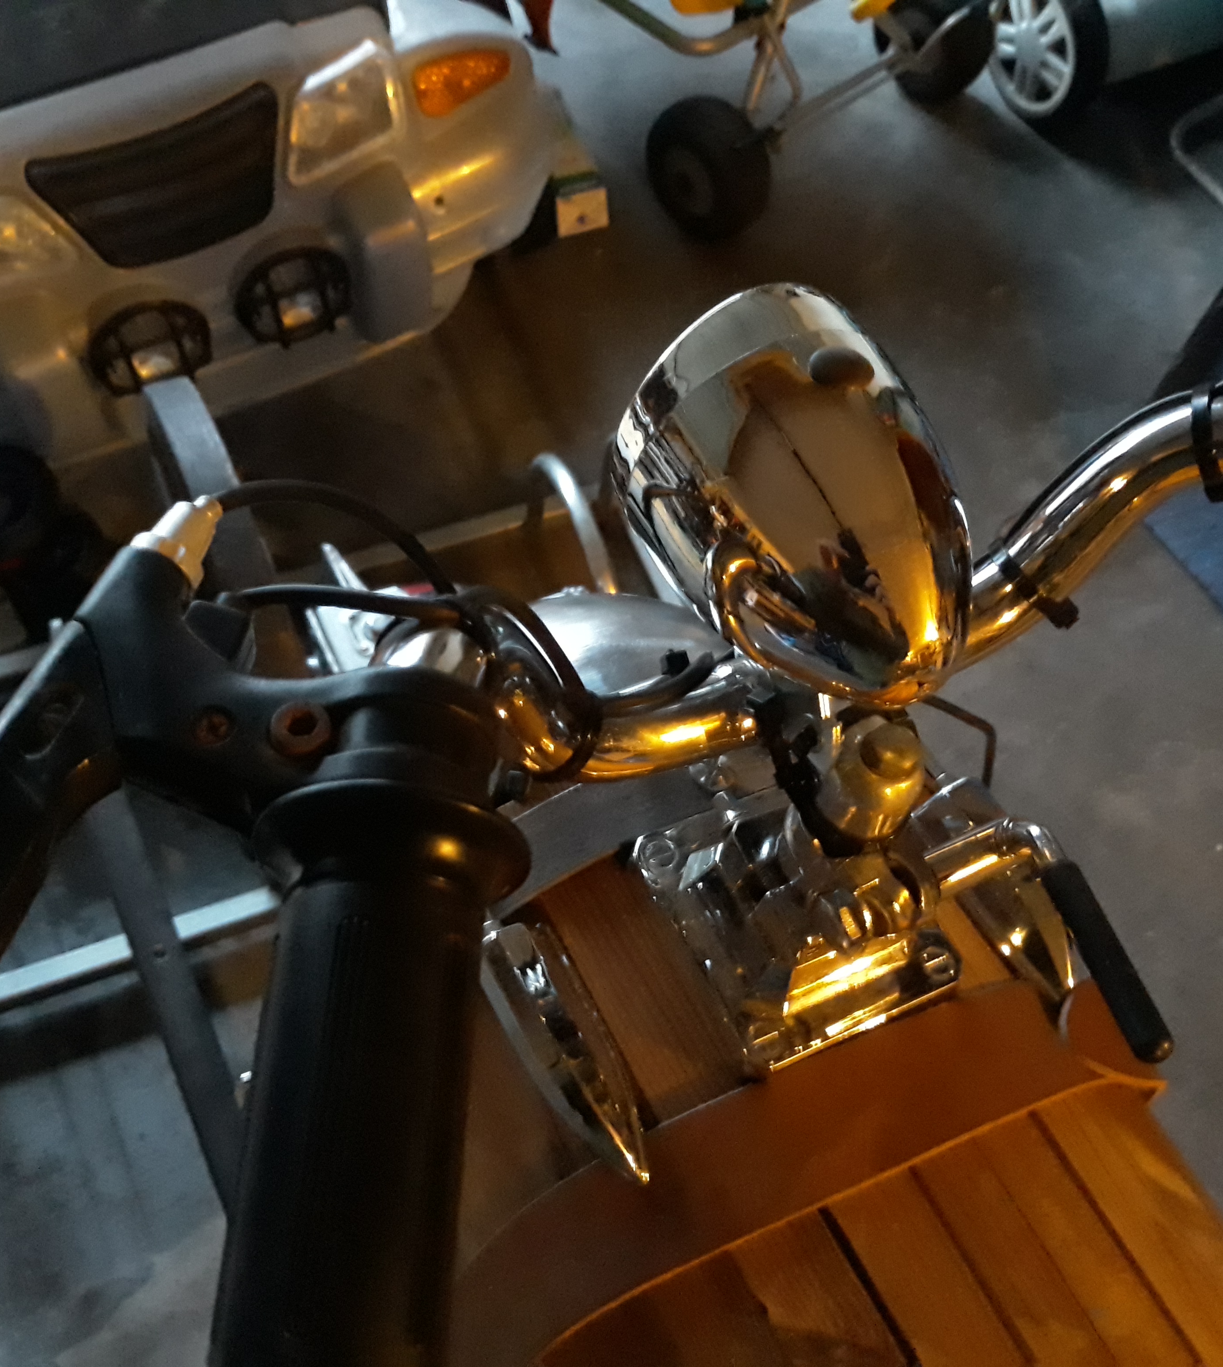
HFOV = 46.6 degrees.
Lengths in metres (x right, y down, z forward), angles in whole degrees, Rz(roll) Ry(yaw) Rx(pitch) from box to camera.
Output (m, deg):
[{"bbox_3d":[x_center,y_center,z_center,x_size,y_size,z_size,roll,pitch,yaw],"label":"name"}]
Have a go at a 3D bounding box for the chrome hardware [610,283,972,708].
[{"bbox_3d":[0.065,-0.046,0.440,0.094,0.096,0.125,-22,50,-13],"label":"chrome hardware"}]

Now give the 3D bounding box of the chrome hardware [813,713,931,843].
[{"bbox_3d":[0.087,0.032,0.475,0.036,0.040,0.038,2,45,-2],"label":"chrome hardware"}]

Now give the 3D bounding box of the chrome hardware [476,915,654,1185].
[{"bbox_3d":[-0.021,0.148,0.585,0.036,0.036,0.137,-21,49,-12],"label":"chrome hardware"}]

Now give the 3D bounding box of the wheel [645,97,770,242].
[{"bbox_3d":[0.135,-0.712,1.980,0.080,0.200,0.200,-36,54,-23],"label":"wheel"}]

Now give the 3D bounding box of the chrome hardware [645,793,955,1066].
[{"bbox_3d":[0.074,0.084,0.602,0.096,0.050,0.126,-21,49,-12],"label":"chrome hardware"}]

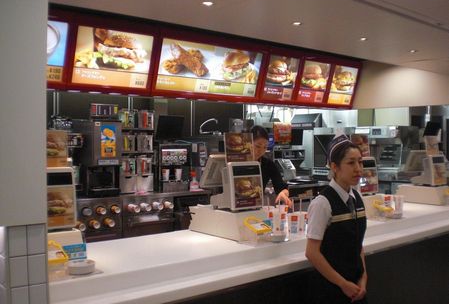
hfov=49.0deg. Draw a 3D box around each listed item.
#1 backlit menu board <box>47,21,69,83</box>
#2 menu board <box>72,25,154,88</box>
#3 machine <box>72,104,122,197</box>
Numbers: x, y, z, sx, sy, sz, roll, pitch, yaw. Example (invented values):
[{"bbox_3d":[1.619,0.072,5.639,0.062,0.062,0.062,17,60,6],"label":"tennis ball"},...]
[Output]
[{"bbox_3d":[-1.564,-0.844,4.059,0.495,0.497,0.080,-1,17,-40],"label":"backlit menu board"},{"bbox_3d":[-1.021,-0.855,4.508,0.741,0.492,0.080,-1,17,-40],"label":"menu board"},{"bbox_3d":[-1.519,-0.019,5.903,0.353,1.080,0.520,-1,2,-40],"label":"machine"}]

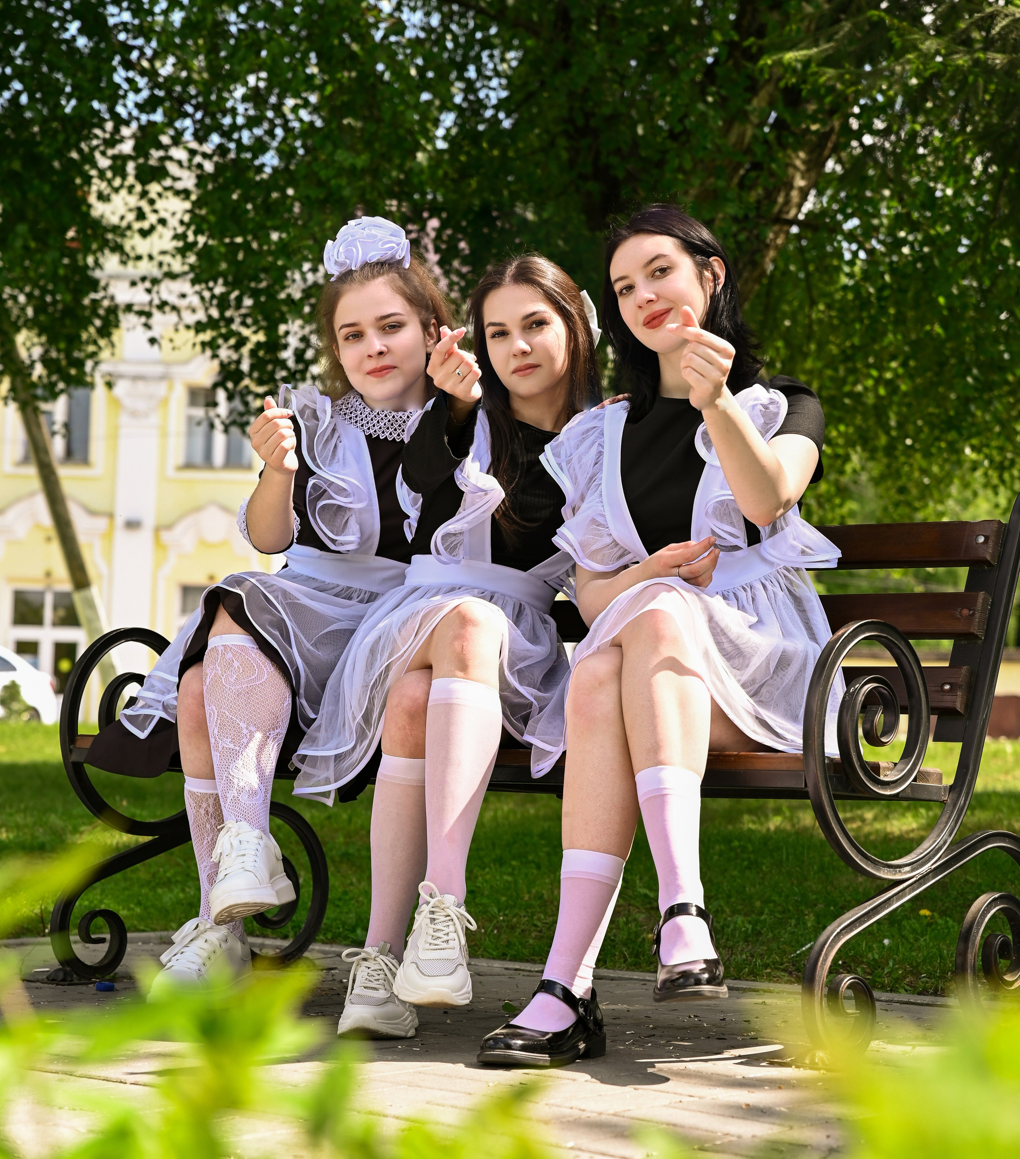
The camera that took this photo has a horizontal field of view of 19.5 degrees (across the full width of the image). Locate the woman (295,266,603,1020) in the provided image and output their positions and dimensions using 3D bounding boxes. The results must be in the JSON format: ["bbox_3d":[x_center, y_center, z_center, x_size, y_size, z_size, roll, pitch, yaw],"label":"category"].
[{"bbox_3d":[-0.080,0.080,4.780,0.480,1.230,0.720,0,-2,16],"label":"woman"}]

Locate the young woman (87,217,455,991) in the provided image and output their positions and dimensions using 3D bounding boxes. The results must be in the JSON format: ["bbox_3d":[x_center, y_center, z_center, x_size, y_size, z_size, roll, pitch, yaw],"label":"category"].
[{"bbox_3d":[-0.405,0.040,5.100,0.590,1.310,0.670,-1,-2,22],"label":"young woman"}]

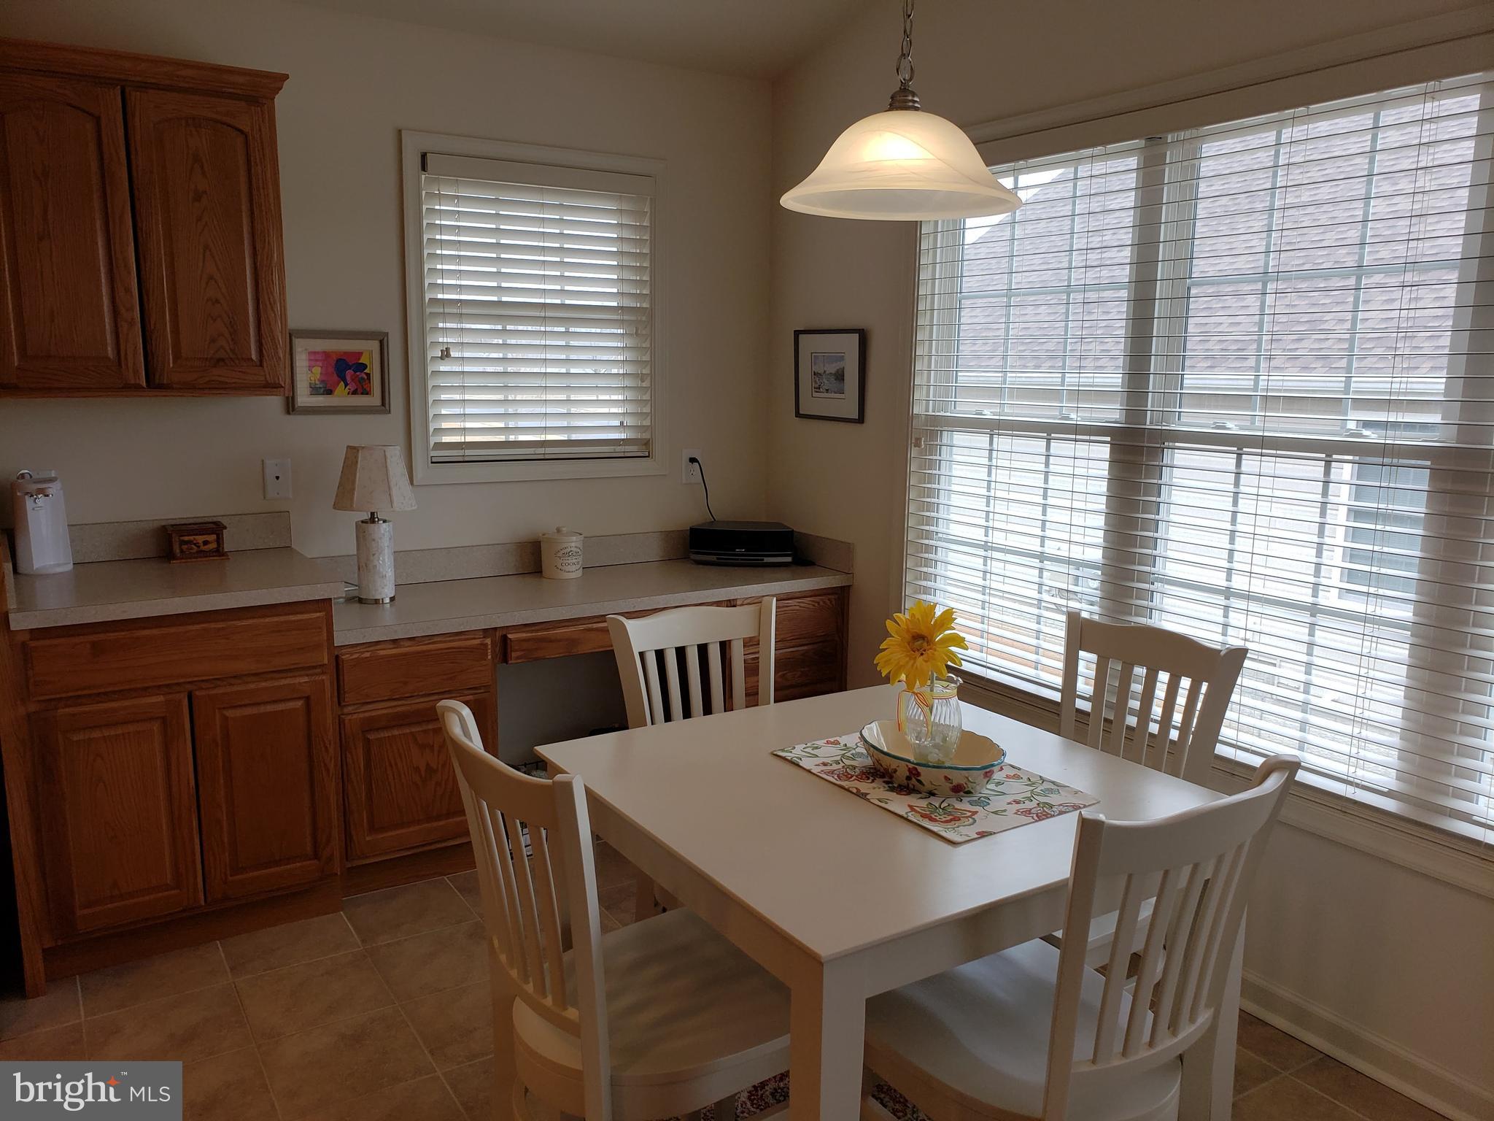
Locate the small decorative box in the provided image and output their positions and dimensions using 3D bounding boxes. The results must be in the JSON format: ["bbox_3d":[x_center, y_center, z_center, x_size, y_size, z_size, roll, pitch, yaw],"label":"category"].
[{"bbox_3d":[-1.478,-0.051,3.019,0.150,0.090,0.105,-6,12,-35],"label":"small decorative box"}]

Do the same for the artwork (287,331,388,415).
[{"bbox_3d":[-1.166,-0.537,3.226,0.272,0.233,0.025,-6,12,-32],"label":"artwork"}]

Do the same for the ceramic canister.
[{"bbox_3d":[-0.593,-0.030,3.609,0.135,0.158,0.135,1,10,0],"label":"ceramic canister"}]

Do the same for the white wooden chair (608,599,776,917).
[{"bbox_3d":[0.003,0.591,2.398,0.440,0.910,0.500,-6,12,-32],"label":"white wooden chair"}]

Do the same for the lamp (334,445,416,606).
[{"bbox_3d":[-1.047,-0.103,3.161,0.218,0.442,0.218,-6,12,-32],"label":"lamp"}]

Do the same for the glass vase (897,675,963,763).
[{"bbox_3d":[0.335,0.291,1.996,0.100,0.145,0.100,-6,12,-32],"label":"glass vase"}]

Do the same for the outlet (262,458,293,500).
[{"bbox_3d":[-1.329,-0.229,3.188,0.070,0.116,0.008,-6,12,-32],"label":"outlet"}]

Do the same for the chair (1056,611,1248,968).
[{"bbox_3d":[0.657,0.614,2.320,0.510,0.910,0.440,-6,12,-32],"label":"chair"}]

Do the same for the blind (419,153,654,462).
[{"bbox_3d":[-0.635,-0.776,3.565,0.760,0.910,0.060,-6,12,-32],"label":"blind"}]

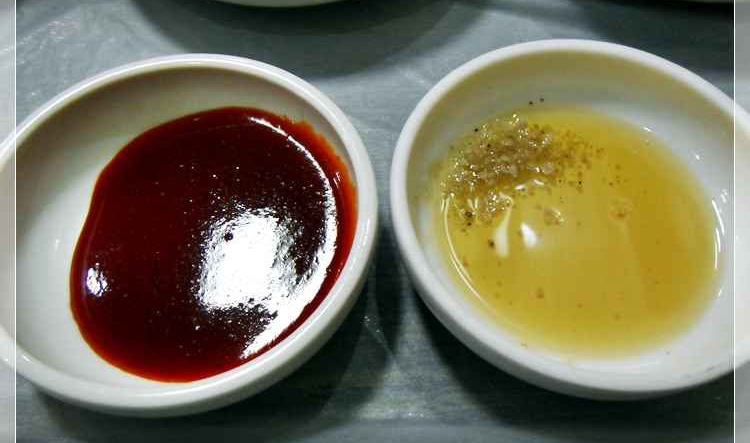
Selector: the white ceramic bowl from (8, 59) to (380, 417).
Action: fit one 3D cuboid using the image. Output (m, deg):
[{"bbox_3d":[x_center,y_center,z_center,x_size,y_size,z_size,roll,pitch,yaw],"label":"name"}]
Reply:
[{"bbox_3d":[-0.051,0.003,0.171,0.103,0.033,0.103,0,61,-1],"label":"white ceramic bowl"}]

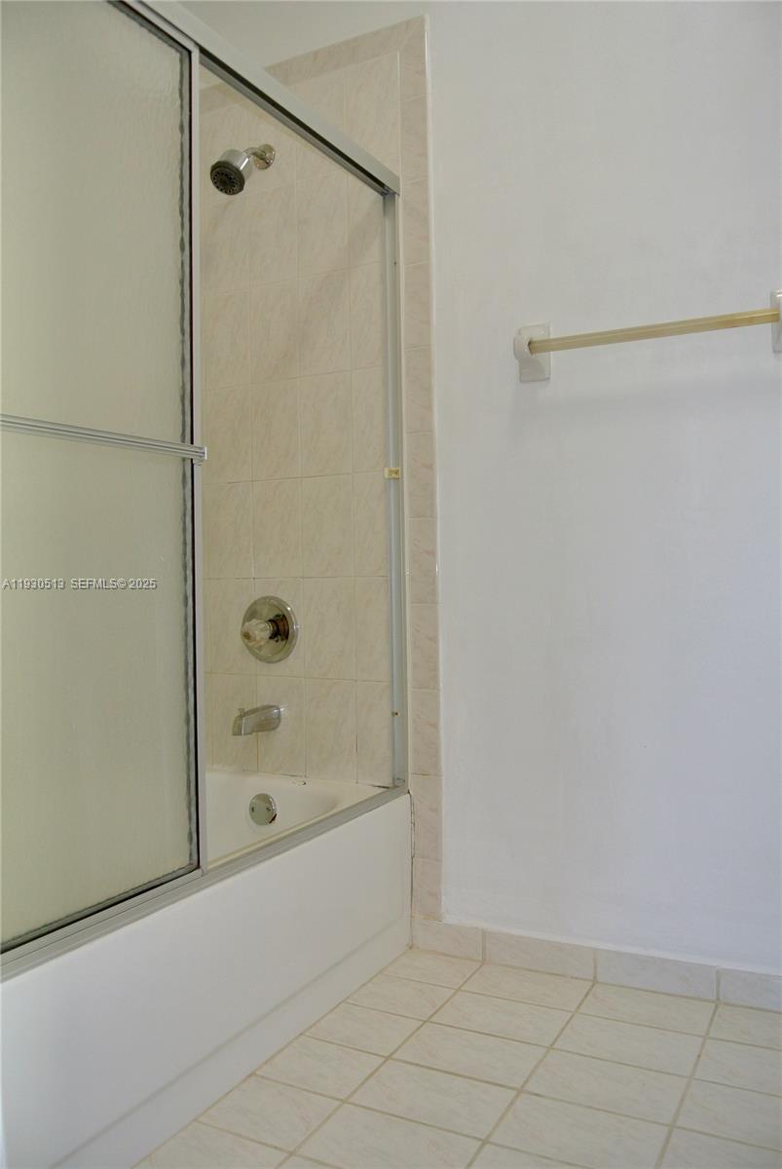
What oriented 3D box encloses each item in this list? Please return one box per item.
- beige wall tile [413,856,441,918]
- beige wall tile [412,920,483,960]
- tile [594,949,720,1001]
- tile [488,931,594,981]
[{"bbox_3d":[0.089,0.724,2.092,0.077,0.141,0.010,-2,-2,28],"label":"beige wall tile"},{"bbox_3d":[0.132,0.833,2.068,0.186,0.074,0.010,-2,-2,28],"label":"beige wall tile"},{"bbox_3d":[0.556,0.818,1.845,0.247,0.073,0.010,-2,-2,28],"label":"tile"},{"bbox_3d":[0.331,0.826,1.963,0.251,0.073,0.010,-2,-2,28],"label":"tile"}]

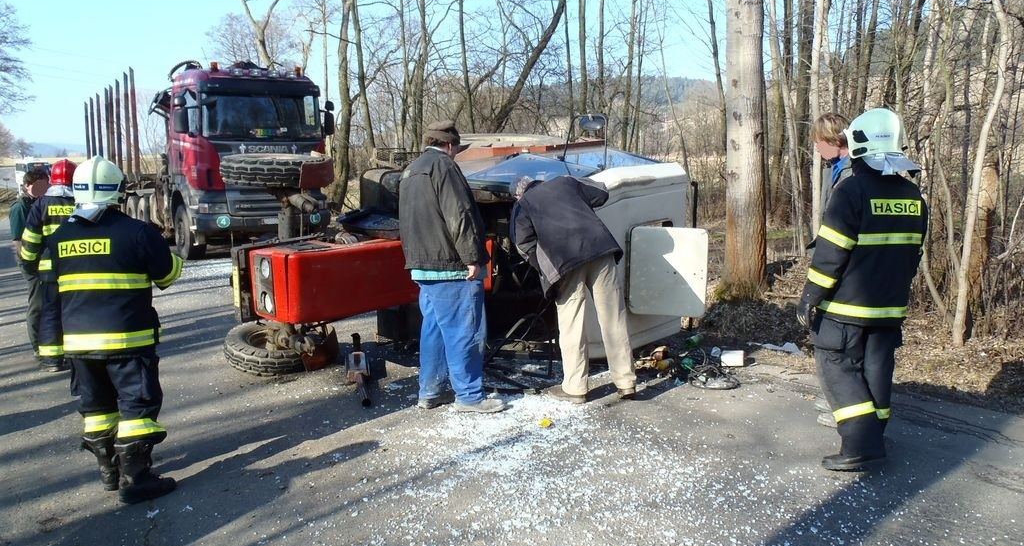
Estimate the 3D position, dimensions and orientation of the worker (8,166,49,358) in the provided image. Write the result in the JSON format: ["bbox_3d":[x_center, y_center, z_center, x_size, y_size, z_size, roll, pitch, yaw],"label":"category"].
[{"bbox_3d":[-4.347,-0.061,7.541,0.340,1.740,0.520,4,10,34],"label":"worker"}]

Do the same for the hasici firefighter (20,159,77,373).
[{"bbox_3d":[-3.857,-0.061,7.076,0.640,1.820,0.420,-4,8,-14],"label":"hasici firefighter"}]

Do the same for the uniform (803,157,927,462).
[{"bbox_3d":[1.792,0.208,4.211,0.600,1.500,0.420,-6,9,-28],"label":"uniform"}]

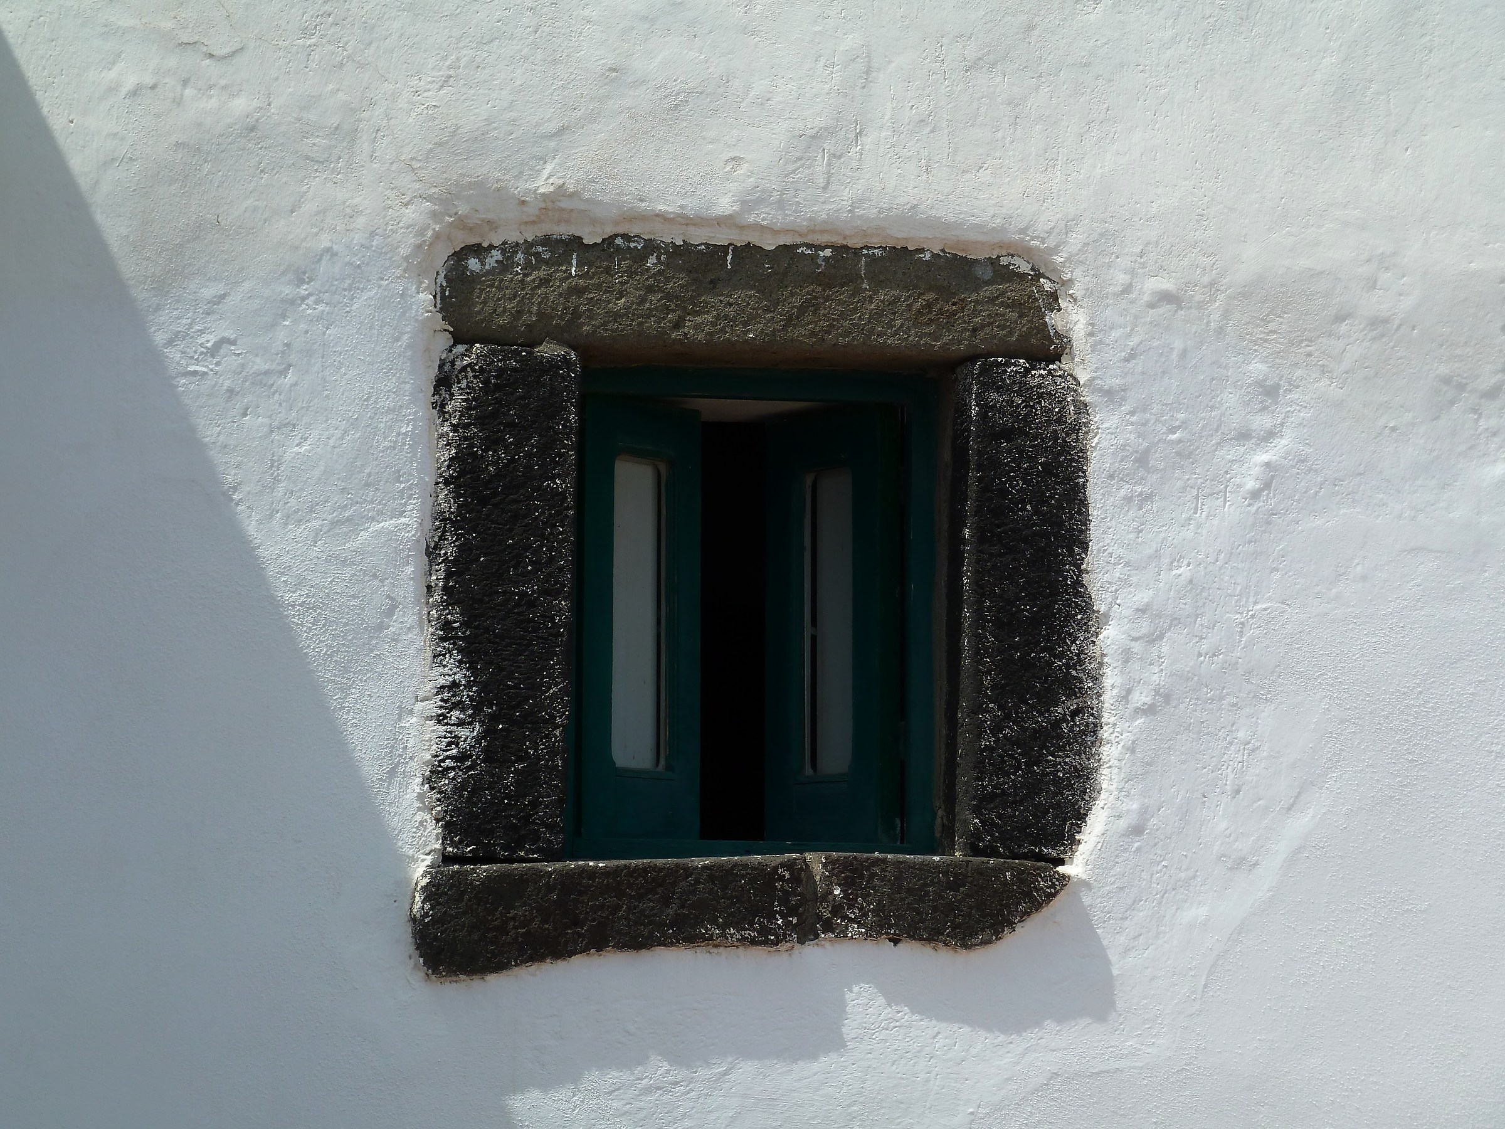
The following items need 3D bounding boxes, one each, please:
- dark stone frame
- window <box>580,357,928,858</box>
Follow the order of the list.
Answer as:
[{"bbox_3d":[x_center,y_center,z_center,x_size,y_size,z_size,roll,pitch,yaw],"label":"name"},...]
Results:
[{"bbox_3d":[-0.003,0.075,5.298,0.992,1.050,0.200,1,-7,-10],"label":"dark stone frame"},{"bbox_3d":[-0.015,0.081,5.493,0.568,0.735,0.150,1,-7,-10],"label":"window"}]

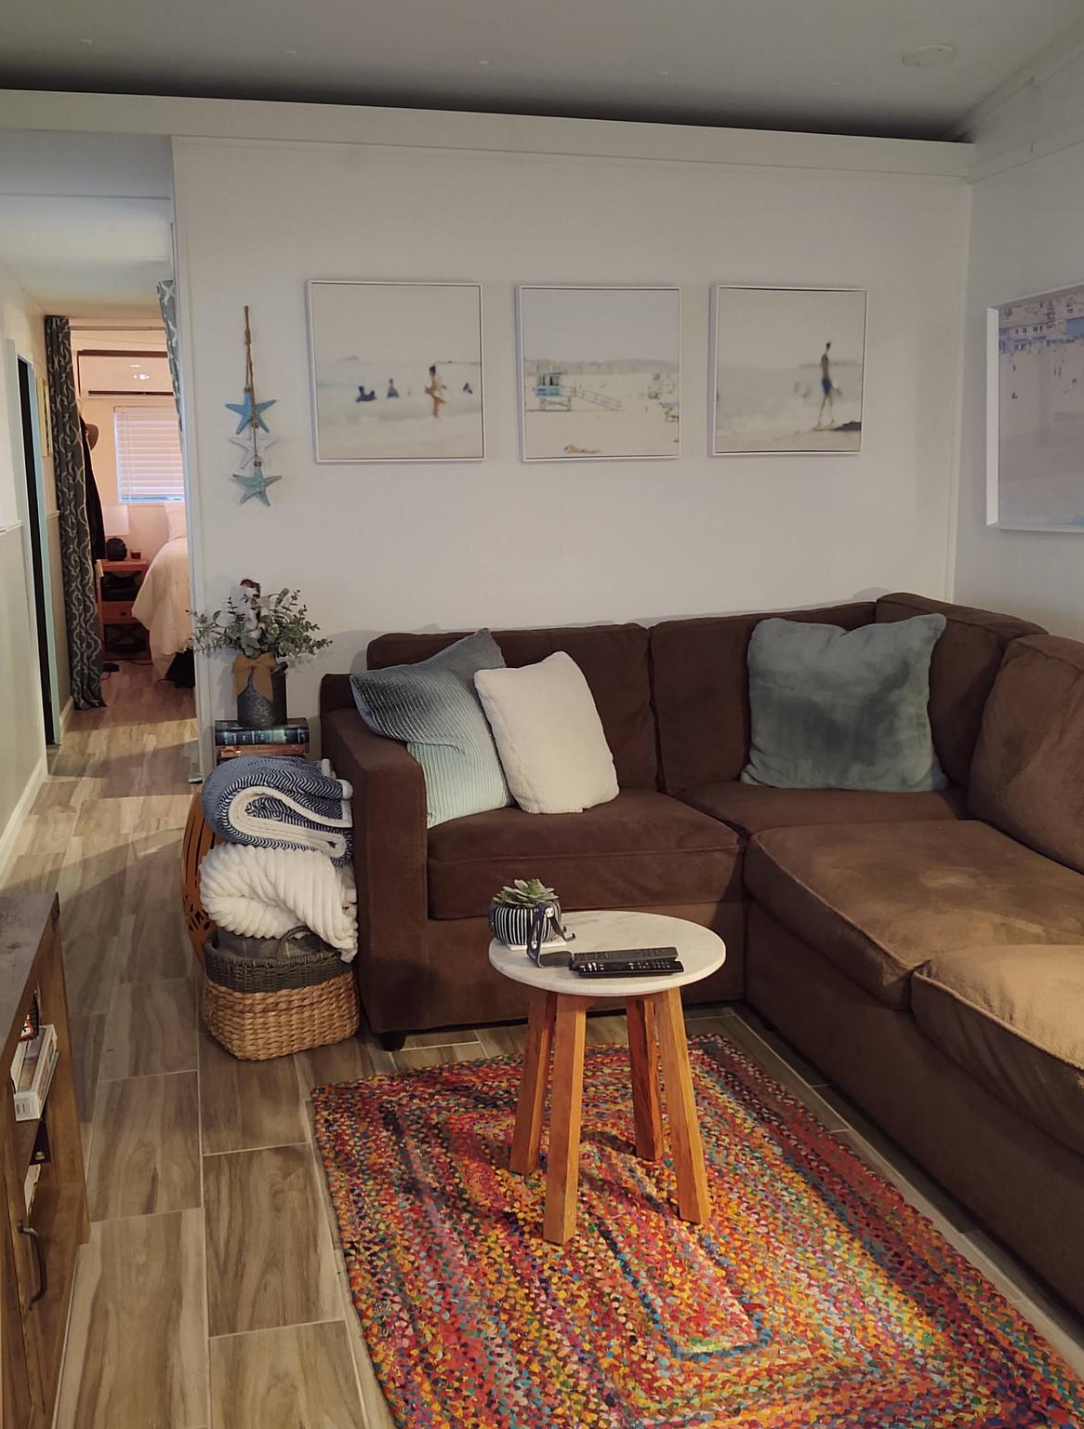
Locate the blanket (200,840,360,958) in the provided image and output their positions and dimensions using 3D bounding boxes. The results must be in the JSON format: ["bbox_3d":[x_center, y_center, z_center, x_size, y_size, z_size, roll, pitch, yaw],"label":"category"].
[{"bbox_3d":[-0.602,0.423,3.366,0.345,0.230,0.290,-3,10,-13],"label":"blanket"}]

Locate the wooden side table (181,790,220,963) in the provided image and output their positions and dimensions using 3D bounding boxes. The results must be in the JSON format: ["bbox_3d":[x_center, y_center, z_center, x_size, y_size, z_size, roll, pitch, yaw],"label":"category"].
[{"bbox_3d":[-0.702,0.420,3.771,0.410,0.500,0.410,-3,10,-13],"label":"wooden side table"}]

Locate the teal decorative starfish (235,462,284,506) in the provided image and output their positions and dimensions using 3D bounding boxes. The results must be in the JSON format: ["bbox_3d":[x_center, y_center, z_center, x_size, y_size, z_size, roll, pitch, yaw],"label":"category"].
[{"bbox_3d":[-0.729,-0.590,3.810,0.125,0.107,0.022,-3,10,-13],"label":"teal decorative starfish"}]

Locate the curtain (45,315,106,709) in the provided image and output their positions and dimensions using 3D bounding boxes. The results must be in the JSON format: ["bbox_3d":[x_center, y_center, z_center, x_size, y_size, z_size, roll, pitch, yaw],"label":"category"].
[{"bbox_3d":[-2.454,-1.038,7.826,0.192,2.066,0.131,-3,10,-13],"label":"curtain"}]

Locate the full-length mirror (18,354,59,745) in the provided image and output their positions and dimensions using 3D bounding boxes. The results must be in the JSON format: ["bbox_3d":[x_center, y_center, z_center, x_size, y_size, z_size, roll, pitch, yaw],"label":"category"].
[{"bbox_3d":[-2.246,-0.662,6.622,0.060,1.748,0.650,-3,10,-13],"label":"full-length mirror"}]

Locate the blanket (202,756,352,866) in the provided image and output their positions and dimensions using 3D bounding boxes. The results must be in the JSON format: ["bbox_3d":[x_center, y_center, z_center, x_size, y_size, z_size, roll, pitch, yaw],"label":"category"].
[{"bbox_3d":[-0.603,0.208,3.365,0.333,0.202,0.302,-3,10,-13],"label":"blanket"}]

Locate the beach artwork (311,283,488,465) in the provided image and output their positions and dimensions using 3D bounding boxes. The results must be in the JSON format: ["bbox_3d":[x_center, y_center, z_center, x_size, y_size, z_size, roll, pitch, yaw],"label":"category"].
[{"bbox_3d":[-0.400,-0.950,4.143,0.478,0.487,0.030,-3,10,-13],"label":"beach artwork"}]

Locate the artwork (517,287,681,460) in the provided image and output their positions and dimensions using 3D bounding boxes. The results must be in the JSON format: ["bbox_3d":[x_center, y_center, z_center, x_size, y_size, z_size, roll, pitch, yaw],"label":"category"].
[{"bbox_3d":[0.160,-0.910,3.952,0.450,0.460,0.035,-3,10,-13],"label":"artwork"}]

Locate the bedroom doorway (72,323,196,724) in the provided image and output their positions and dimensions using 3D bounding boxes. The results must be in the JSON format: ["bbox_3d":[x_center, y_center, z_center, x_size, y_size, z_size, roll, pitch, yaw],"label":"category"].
[{"bbox_3d":[-2.096,-1.021,7.800,0.700,2.020,0.120,-3,10,-13],"label":"bedroom doorway"}]

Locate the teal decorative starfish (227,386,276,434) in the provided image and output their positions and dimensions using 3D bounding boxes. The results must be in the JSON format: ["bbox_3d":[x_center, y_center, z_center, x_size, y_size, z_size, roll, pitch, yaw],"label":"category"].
[{"bbox_3d":[-0.795,-0.829,4.071,0.141,0.131,0.020,-3,10,-13],"label":"teal decorative starfish"}]

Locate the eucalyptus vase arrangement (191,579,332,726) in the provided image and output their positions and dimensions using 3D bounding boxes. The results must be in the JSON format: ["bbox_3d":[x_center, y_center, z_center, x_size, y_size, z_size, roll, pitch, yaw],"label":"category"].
[{"bbox_3d":[-0.720,-0.158,3.822,0.363,0.383,0.302,-3,10,-13],"label":"eucalyptus vase arrangement"}]

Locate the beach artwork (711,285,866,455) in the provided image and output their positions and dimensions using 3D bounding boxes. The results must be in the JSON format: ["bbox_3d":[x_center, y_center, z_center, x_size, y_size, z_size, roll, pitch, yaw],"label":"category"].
[{"bbox_3d":[0.735,-1.012,4.406,0.477,0.484,0.030,-3,10,-13],"label":"beach artwork"}]

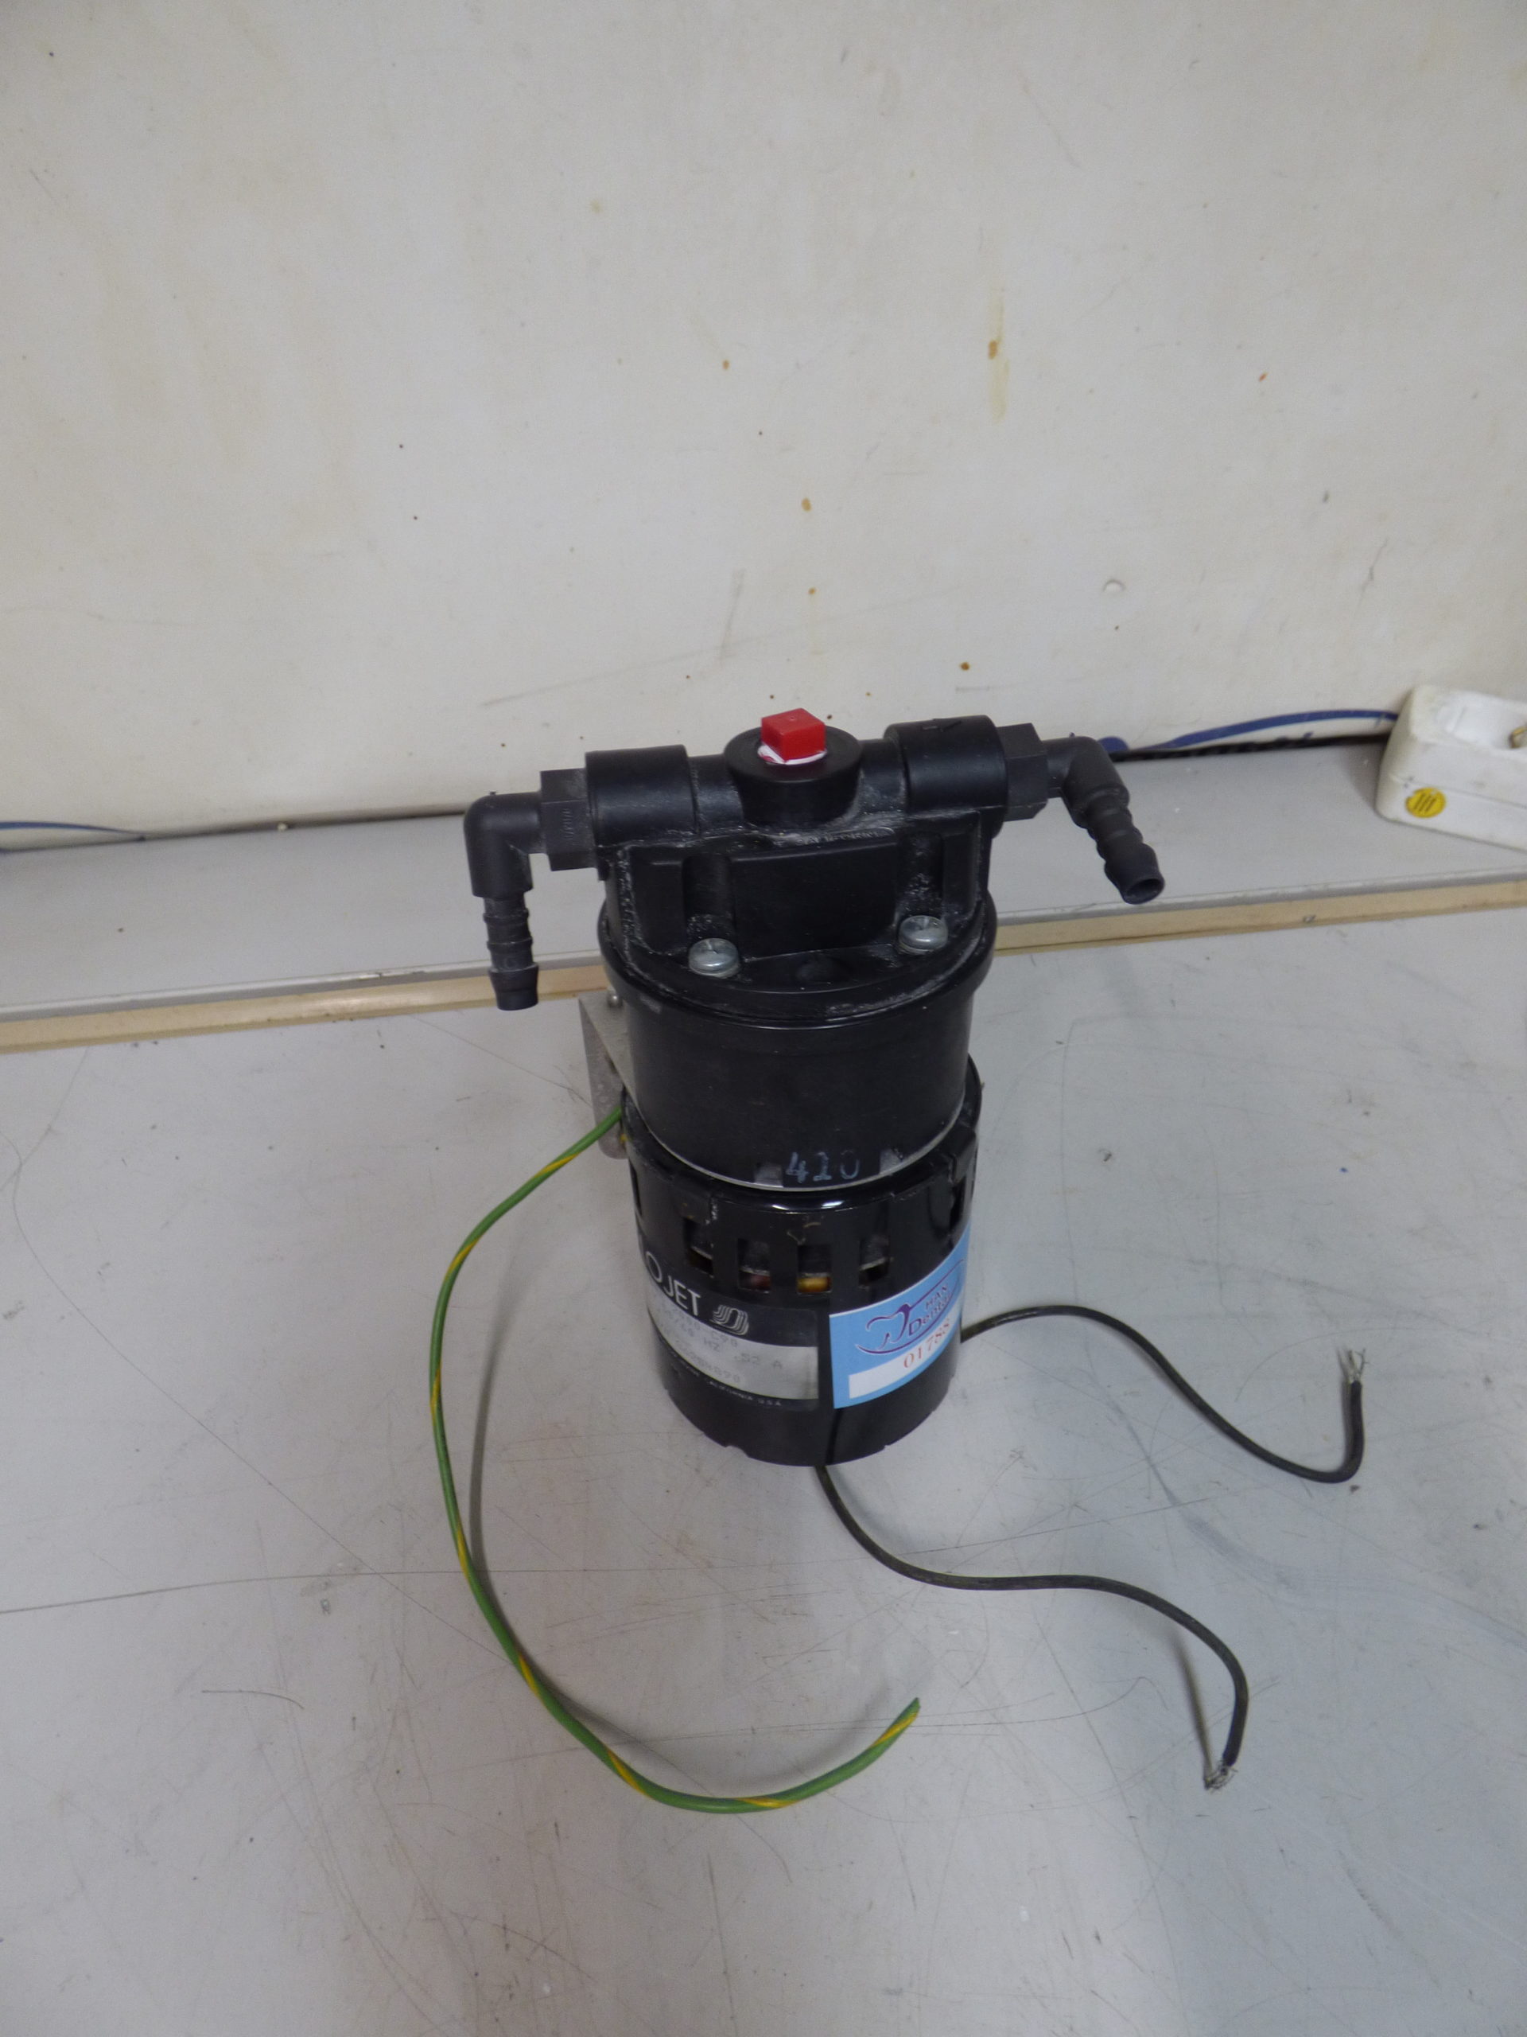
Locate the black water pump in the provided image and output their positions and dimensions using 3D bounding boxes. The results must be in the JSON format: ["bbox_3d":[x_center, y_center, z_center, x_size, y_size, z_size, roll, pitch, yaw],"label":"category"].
[{"bbox_3d":[0.009,0.015,0.277,0.132,0.180,0.088,-5,36,-4],"label":"black water pump"}]

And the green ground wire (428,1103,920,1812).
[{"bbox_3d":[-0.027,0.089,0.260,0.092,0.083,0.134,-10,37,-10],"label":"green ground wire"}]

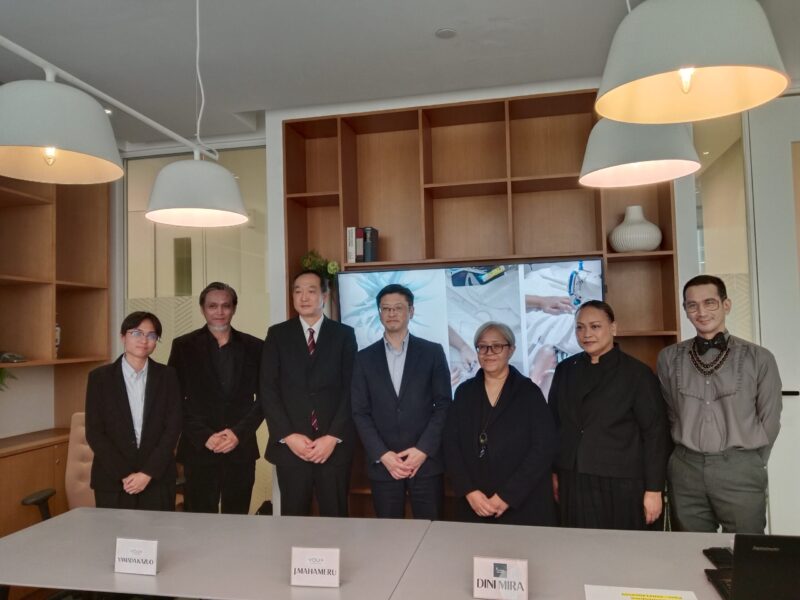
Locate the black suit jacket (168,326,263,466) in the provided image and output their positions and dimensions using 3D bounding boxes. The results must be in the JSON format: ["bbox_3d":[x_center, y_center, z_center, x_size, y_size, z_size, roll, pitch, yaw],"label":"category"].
[{"bbox_3d":[-0.910,0.471,2.980,0.475,0.670,0.310,0,-3,-21],"label":"black suit jacket"}]

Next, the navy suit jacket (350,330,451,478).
[{"bbox_3d":[0.002,0.515,2.880,0.480,0.665,0.310,-2,-3,3],"label":"navy suit jacket"}]

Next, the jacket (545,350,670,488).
[{"bbox_3d":[0.902,0.502,2.600,0.500,0.605,0.330,-3,-3,29],"label":"jacket"}]

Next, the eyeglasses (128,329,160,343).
[{"bbox_3d":[-1.229,0.165,2.840,0.142,0.045,0.140,8,3,-30],"label":"eyeglasses"}]

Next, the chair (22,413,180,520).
[{"bbox_3d":[-1.567,1.162,3.230,0.690,1.070,0.650,-1,-3,-6],"label":"chair"}]

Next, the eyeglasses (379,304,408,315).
[{"bbox_3d":[-0.014,0.045,2.797,0.138,0.042,0.140,-6,-4,17],"label":"eyeglasses"}]

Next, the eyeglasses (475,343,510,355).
[{"bbox_3d":[0.404,0.206,2.563,0.134,0.043,0.140,-4,-3,25],"label":"eyeglasses"}]

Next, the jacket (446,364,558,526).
[{"bbox_3d":[0.426,0.637,2.550,0.470,0.710,0.320,-3,-3,16],"label":"jacket"}]

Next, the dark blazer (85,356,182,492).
[{"bbox_3d":[-1.284,0.591,2.900,0.460,0.625,0.300,0,-3,-26],"label":"dark blazer"}]

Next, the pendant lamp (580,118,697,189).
[{"bbox_3d":[0.778,-0.517,1.978,0.365,0.223,0.365,-2,-3,0],"label":"pendant lamp"}]

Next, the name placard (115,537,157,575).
[{"bbox_3d":[-0.843,0.826,1.943,0.150,0.104,0.037,-2,-3,13],"label":"name placard"}]

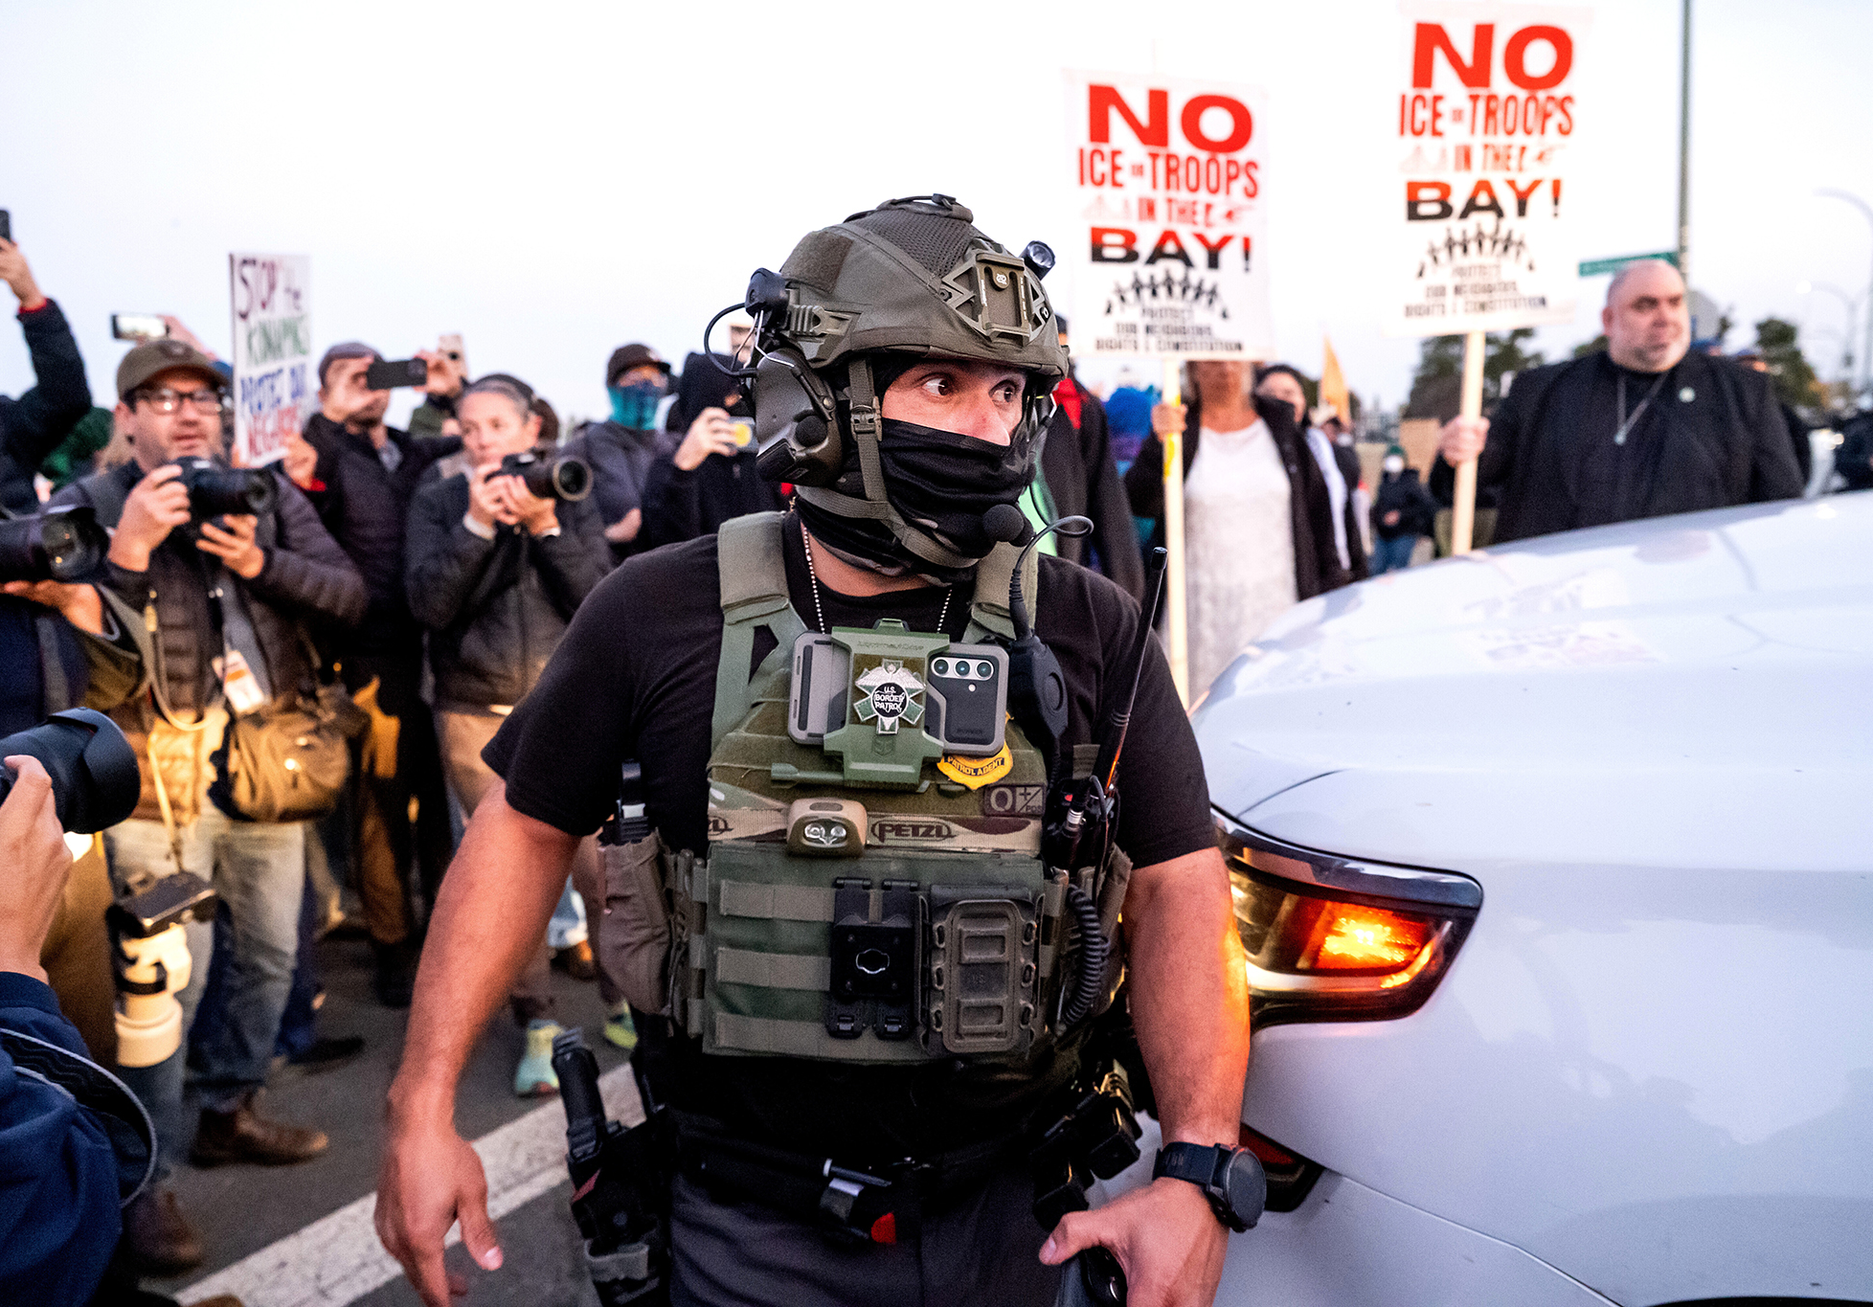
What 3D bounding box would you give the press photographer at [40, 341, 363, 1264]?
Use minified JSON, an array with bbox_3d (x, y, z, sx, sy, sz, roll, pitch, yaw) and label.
[{"bbox_3d":[-1.470,0.280,2.780,0.630,1.760,0.550,-7,10,-37],"label":"press photographer"}]

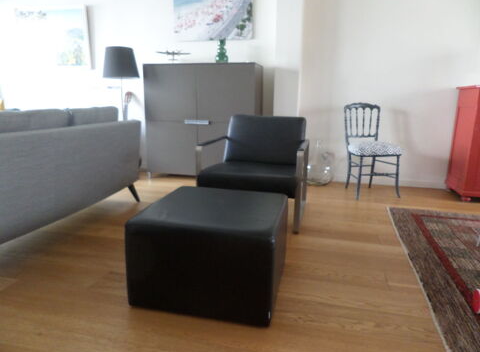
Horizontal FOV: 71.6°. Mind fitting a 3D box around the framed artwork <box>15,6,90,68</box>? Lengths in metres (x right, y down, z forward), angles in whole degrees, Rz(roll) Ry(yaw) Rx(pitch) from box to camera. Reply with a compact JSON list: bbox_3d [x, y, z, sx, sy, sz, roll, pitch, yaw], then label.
[{"bbox_3d":[-2.470,-1.780,4.327,1.172,0.729,0.034,4,12,14],"label":"framed artwork"}]

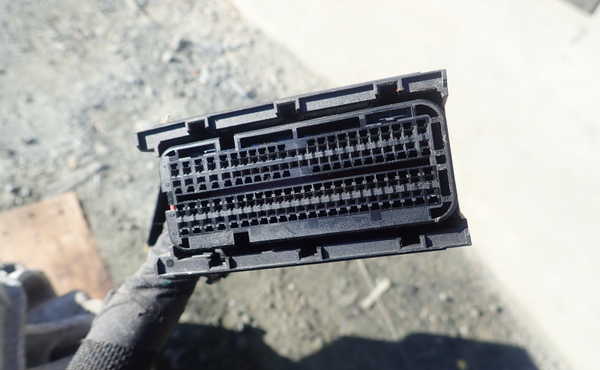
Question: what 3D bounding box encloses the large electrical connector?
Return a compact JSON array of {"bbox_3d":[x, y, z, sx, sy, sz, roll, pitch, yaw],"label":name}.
[{"bbox_3d":[0.001,-0.001,0.123,0.081,0.041,0.039,-8,91,16],"label":"large electrical connector"}]

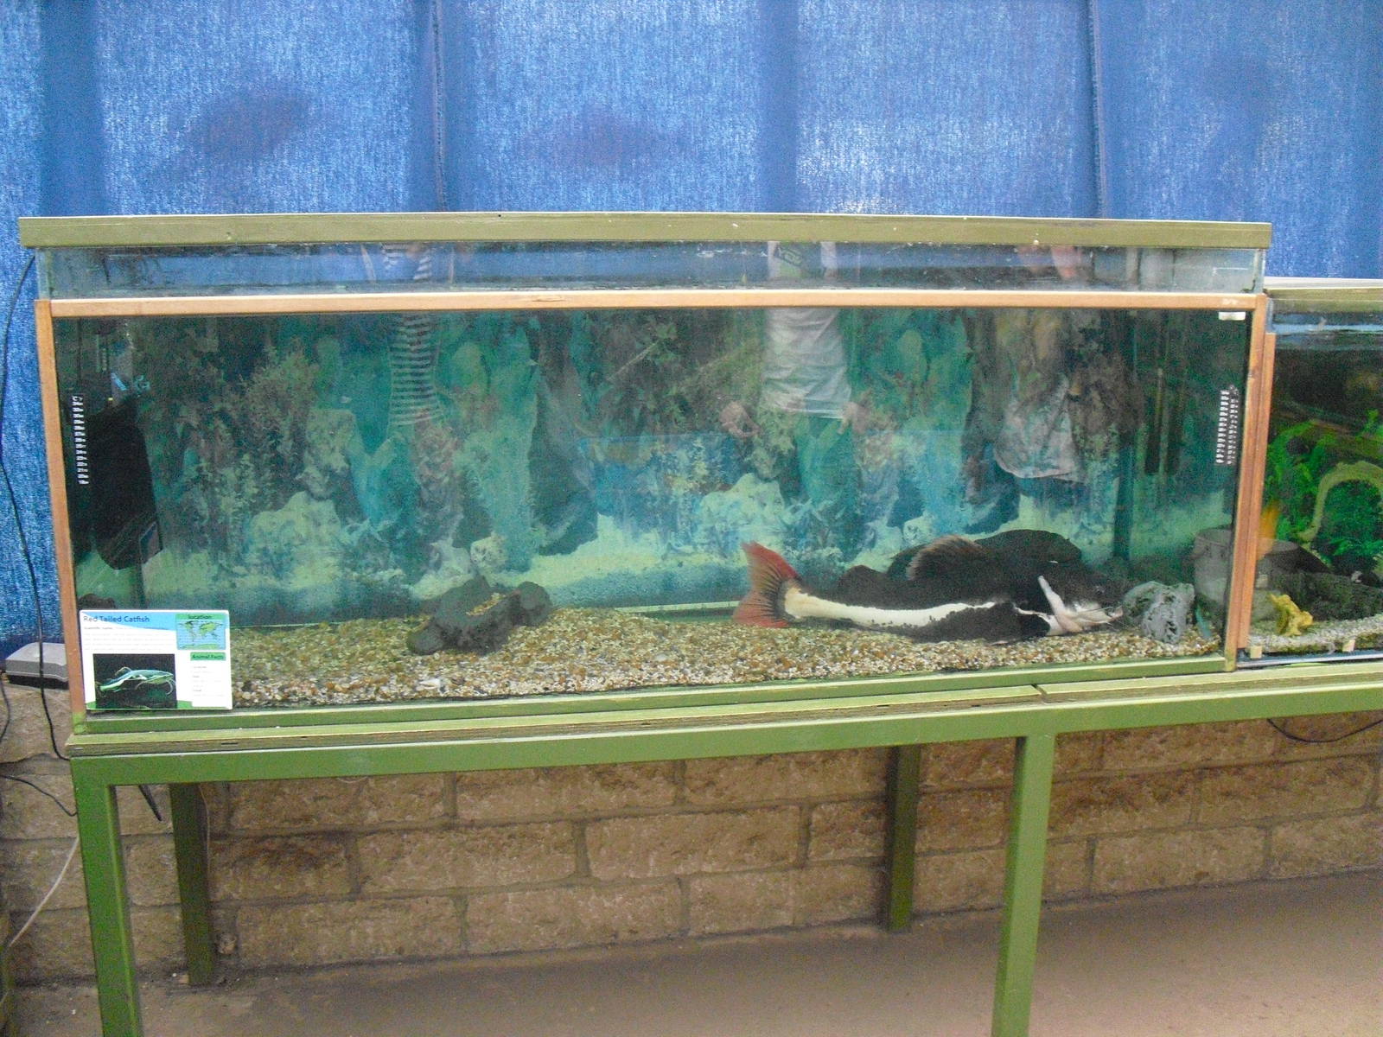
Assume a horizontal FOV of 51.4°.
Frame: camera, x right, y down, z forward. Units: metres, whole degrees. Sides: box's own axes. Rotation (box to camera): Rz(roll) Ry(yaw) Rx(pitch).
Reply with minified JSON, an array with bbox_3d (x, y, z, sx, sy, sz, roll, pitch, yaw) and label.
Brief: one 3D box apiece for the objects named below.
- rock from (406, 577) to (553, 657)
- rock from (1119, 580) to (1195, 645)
[{"bbox_3d":[-0.358,0.156,2.409,0.222,0.108,0.150,-2,13,-9],"label":"rock"},{"bbox_3d":[0.791,0.157,2.469,0.100,0.095,0.100,-2,13,-9],"label":"rock"}]

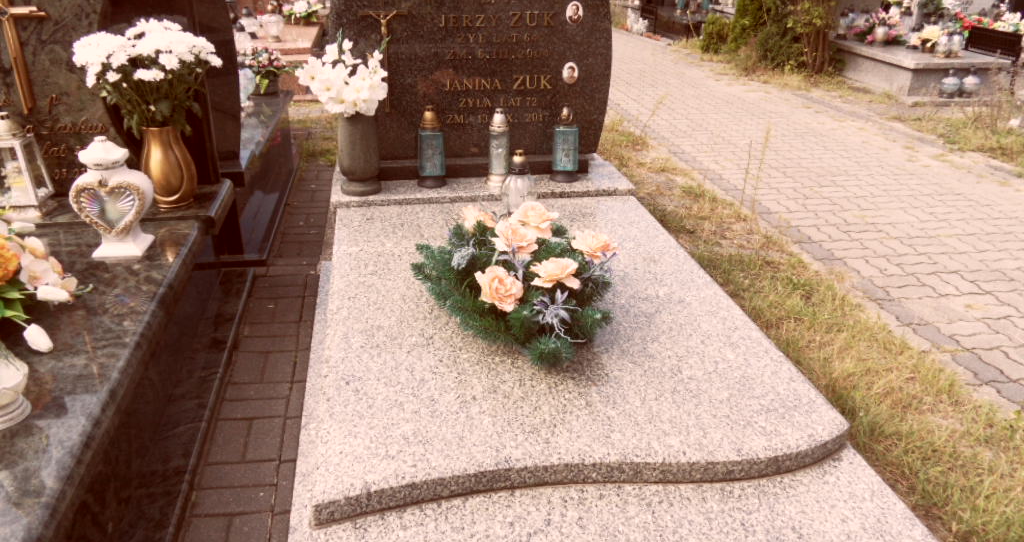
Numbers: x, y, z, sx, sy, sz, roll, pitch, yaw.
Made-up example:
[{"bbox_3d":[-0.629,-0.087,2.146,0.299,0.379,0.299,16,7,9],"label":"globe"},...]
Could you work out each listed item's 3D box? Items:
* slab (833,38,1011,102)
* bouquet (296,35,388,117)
[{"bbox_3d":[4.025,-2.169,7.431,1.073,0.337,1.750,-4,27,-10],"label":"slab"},{"bbox_3d":[-0.616,-0.702,2.583,0.310,0.271,0.280,-4,26,-10],"label":"bouquet"}]

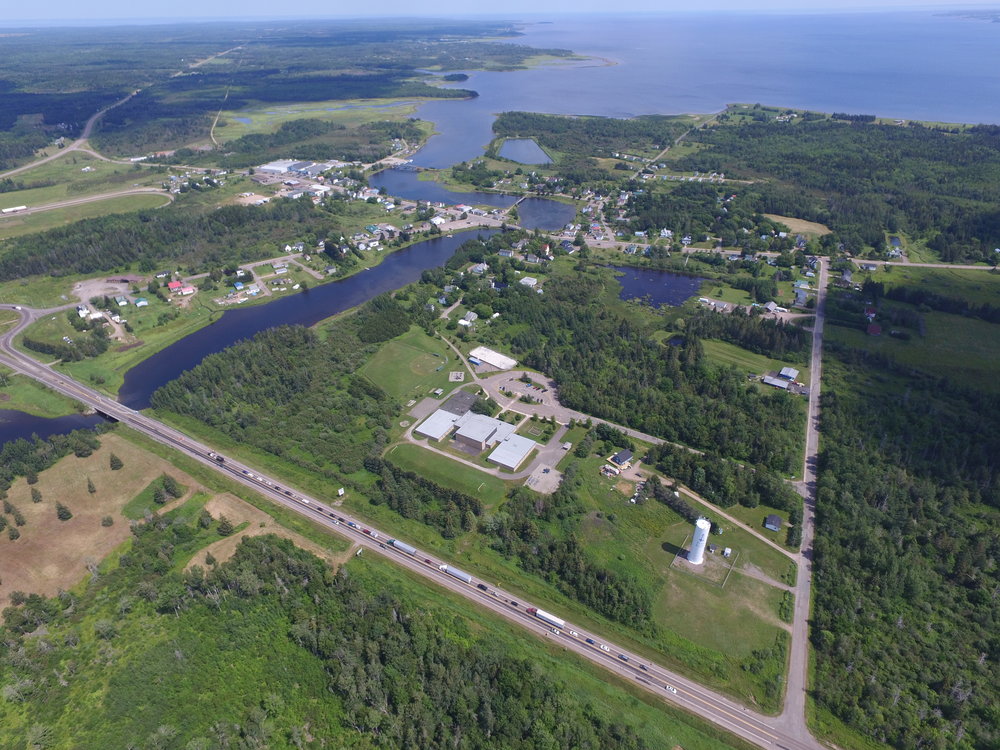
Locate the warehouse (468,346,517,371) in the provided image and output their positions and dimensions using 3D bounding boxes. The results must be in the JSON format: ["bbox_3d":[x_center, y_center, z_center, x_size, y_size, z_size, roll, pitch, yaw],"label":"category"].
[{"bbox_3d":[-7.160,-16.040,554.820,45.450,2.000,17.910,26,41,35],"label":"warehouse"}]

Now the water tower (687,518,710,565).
[{"bbox_3d":[119.510,100.060,345.580,8.910,28.500,8.910,-1,33,0],"label":"water tower"}]

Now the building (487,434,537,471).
[{"bbox_3d":[9.680,58.080,436.620,22.020,3.900,34.060,17,37,26],"label":"building"}]

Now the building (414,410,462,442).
[{"bbox_3d":[-48.620,40.300,466.030,22.250,3.600,32.760,17,37,26],"label":"building"}]

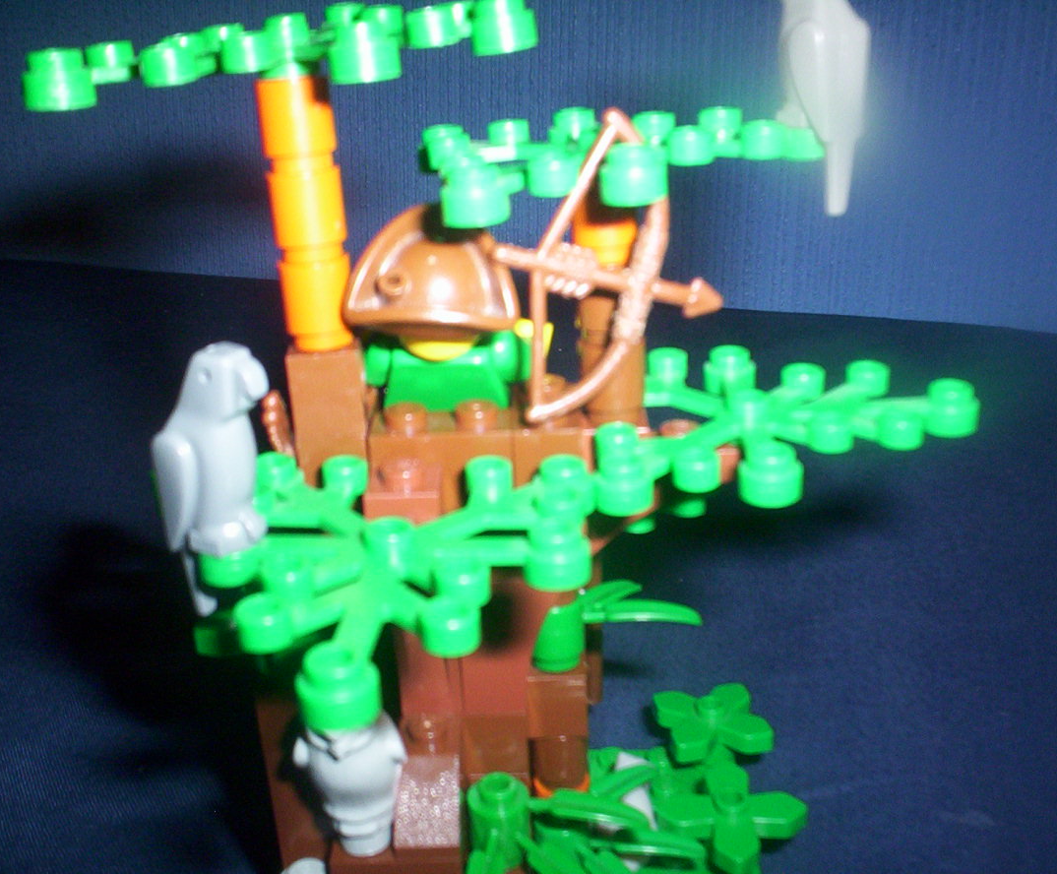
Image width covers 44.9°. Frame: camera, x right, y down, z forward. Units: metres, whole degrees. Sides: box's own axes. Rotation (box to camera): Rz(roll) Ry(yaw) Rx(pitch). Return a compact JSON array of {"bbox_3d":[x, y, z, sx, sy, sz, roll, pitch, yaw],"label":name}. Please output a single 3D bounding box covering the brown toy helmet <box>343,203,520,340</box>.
[{"bbox_3d":[-0.010,-0.020,0.146,0.019,0.013,0.013,2,25,8],"label":"brown toy helmet"}]

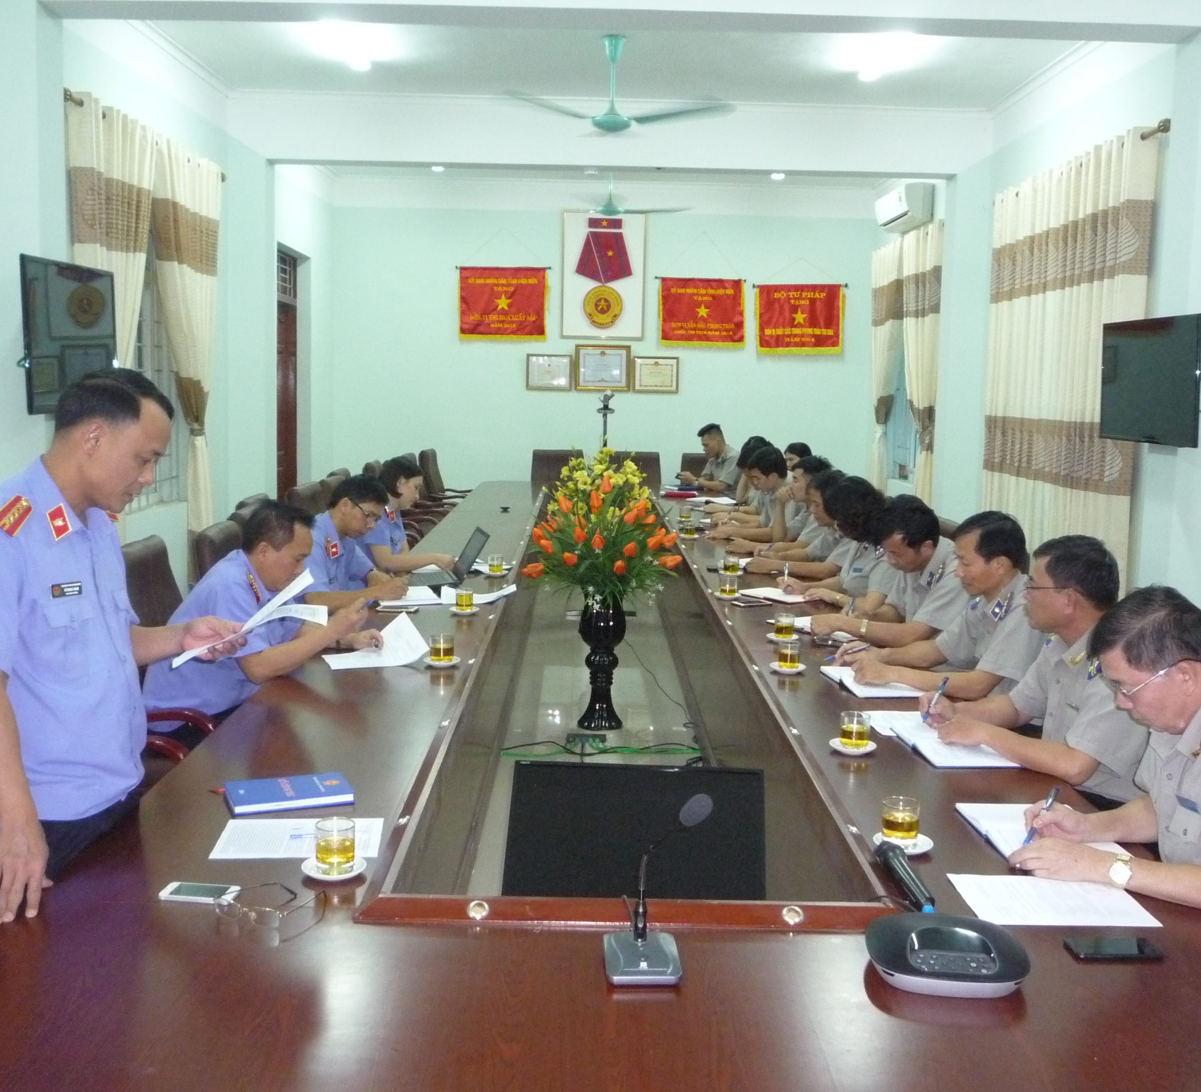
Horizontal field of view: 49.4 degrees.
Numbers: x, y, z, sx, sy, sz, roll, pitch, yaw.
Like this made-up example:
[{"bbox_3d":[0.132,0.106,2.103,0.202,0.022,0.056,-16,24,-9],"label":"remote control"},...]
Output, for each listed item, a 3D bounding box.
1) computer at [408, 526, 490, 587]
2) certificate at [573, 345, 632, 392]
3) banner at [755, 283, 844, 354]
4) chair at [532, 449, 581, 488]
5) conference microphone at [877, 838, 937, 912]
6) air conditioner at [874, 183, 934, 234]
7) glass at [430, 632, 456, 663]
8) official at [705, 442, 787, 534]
[{"bbox_3d":[-0.672,0.036,5.541,0.330,0.215,0.335,0,7,-11],"label":"computer"},{"bbox_3d":[0.029,-1.656,12.168,0.520,0.420,0.030,1,7,0],"label":"certificate"},{"bbox_3d":[1.885,-2.135,12.296,0.856,0.647,0.040,1,7,-1],"label":"banner"},{"bbox_3d":[-0.377,-0.303,11.168,0.600,1.030,0.650,1,7,-1],"label":"chair"},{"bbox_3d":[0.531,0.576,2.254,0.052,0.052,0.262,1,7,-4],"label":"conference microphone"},{"bbox_3d":[2.452,-2.726,10.592,0.235,0.290,1.020,1,7,-1],"label":"air conditioner"},{"bbox_3d":[-0.477,0.303,3.934,0.070,0.086,0.070,1,7,0],"label":"glass"},{"bbox_3d":[1.002,0.025,7.926,0.740,1.250,0.560,1,7,-1],"label":"official"}]

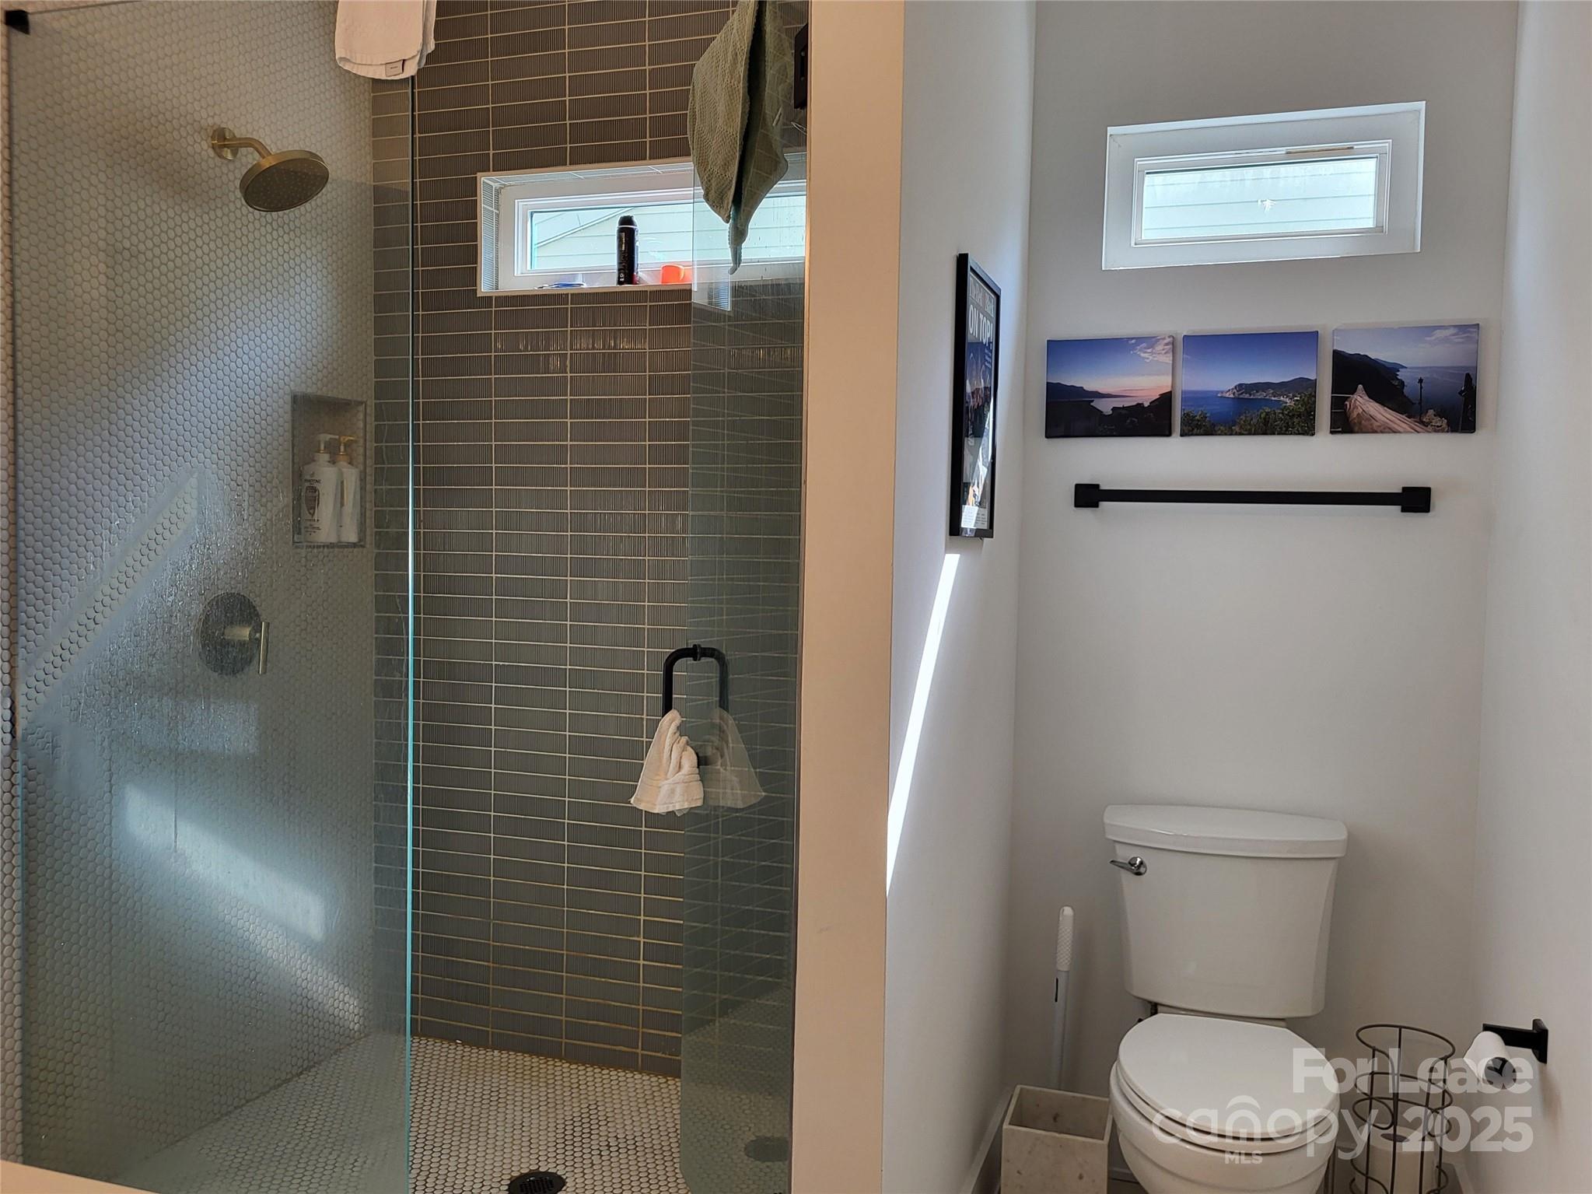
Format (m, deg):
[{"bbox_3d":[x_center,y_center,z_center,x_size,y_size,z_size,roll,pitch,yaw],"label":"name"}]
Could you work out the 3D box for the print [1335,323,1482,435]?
[{"bbox_3d":[1.169,-0.415,2.303,0.254,0.203,0.030,2,3,17],"label":"print"}]

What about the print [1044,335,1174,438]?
[{"bbox_3d":[0.644,-0.429,2.462,0.254,0.203,0.030,2,3,17],"label":"print"}]

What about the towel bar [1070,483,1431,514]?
[{"bbox_3d":[0.894,-0.197,2.376,0.664,0.050,0.070,2,3,17],"label":"towel bar"}]

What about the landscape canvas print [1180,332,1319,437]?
[{"bbox_3d":[0.901,-0.421,2.384,0.254,0.203,0.030,2,3,17],"label":"landscape canvas print"}]

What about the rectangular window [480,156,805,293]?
[{"bbox_3d":[-0.332,-0.859,2.799,0.885,0.290,0.100,2,3,17],"label":"rectangular window"}]

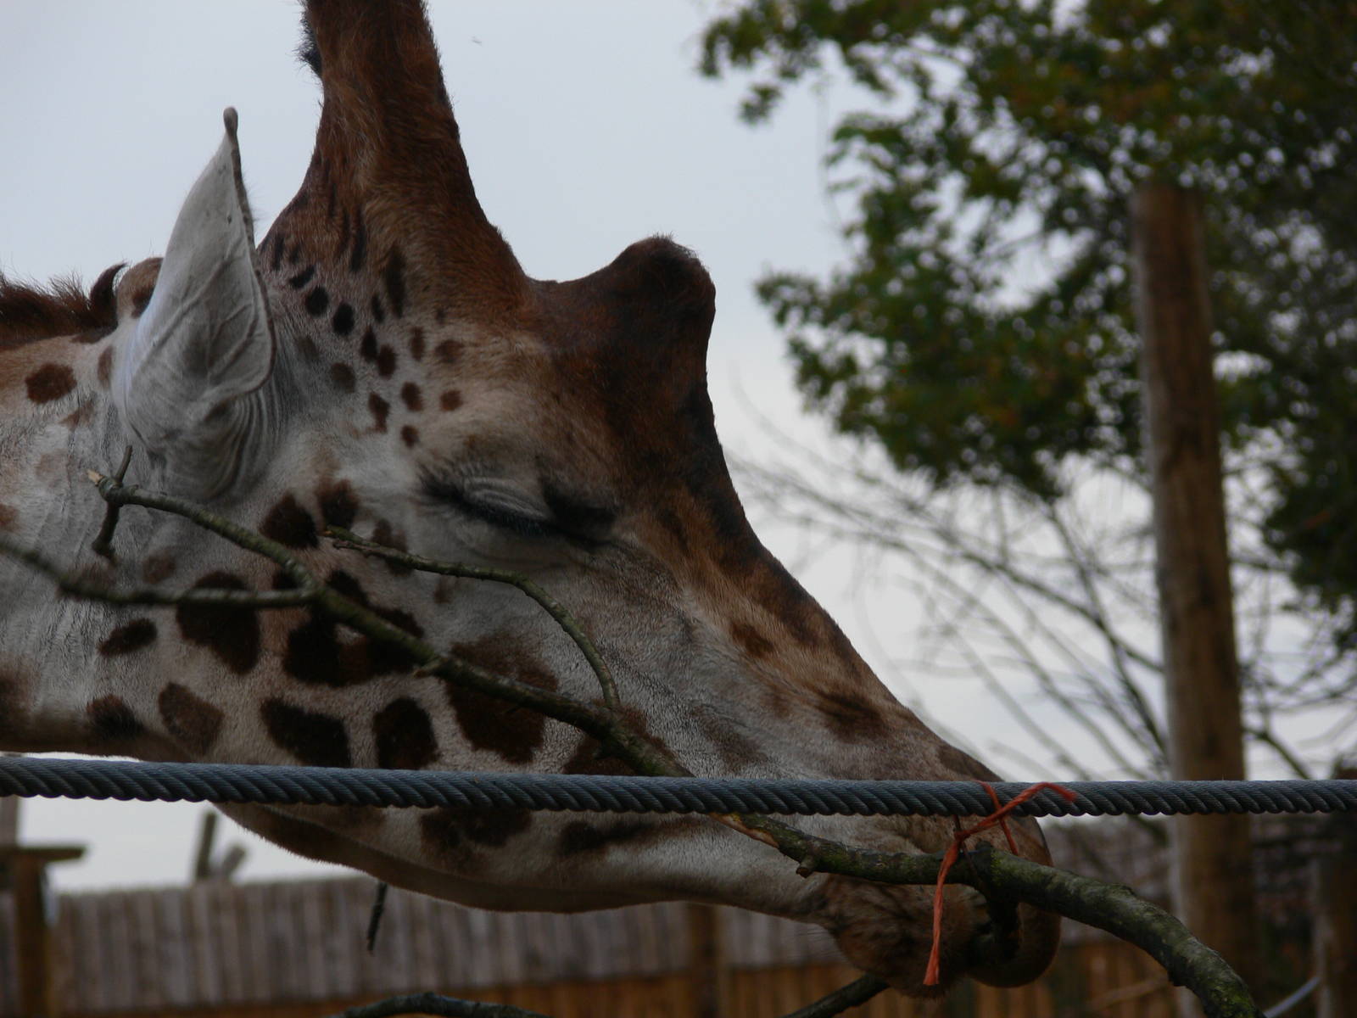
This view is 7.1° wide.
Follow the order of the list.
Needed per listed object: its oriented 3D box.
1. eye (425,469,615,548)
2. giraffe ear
[{"bbox_3d":[-0.097,0.000,6.600,0.117,0.046,0.036,10,-2,-14],"label":"eye"},{"bbox_3d":[-0.291,-0.124,6.600,0.095,0.232,0.075,7,4,37],"label":"giraffe ear"}]

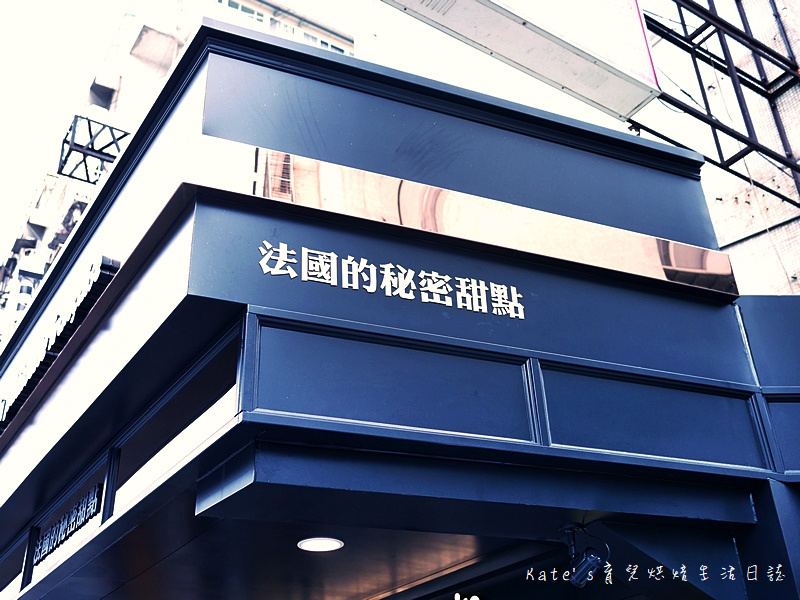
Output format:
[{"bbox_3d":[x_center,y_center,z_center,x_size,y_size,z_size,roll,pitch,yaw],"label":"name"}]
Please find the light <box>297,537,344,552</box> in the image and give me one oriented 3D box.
[{"bbox_3d":[-0.298,0.918,3.485,0.178,0.030,0.178,-3,-29,-1],"label":"light"}]

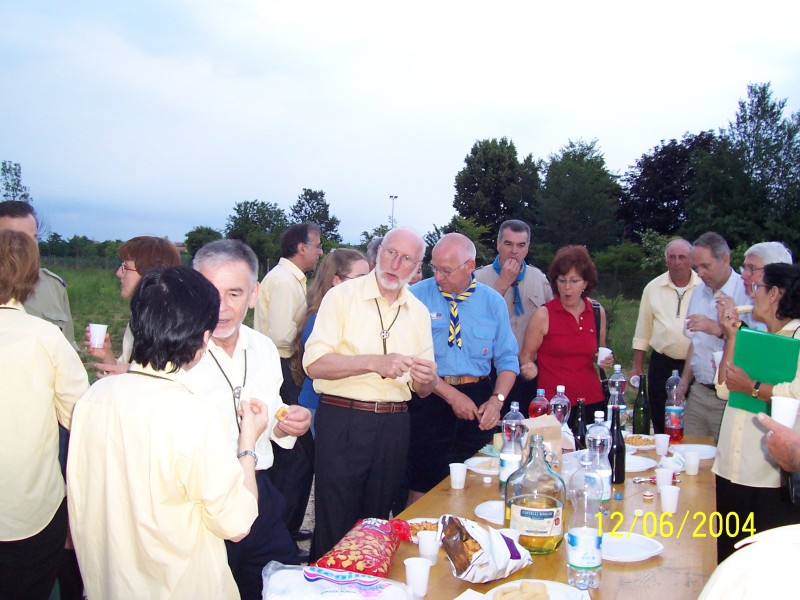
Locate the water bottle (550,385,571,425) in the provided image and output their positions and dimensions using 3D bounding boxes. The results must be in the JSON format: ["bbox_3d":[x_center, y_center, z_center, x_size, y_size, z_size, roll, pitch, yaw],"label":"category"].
[{"bbox_3d":[0.640,0.501,3.404,0.088,0.325,0.088,0,3,0],"label":"water bottle"}]

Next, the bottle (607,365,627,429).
[{"bbox_3d":[1.072,0.493,4.234,0.088,0.335,0.088,1,2,0],"label":"bottle"}]

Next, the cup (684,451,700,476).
[{"bbox_3d":[1.132,0.633,3.305,0.064,0.083,0.064,1,3,19],"label":"cup"}]

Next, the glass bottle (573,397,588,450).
[{"bbox_3d":[0.722,0.538,3.425,0.073,0.287,0.073,1,2,0],"label":"glass bottle"}]

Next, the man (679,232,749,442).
[{"bbox_3d":[1.604,0.537,4.389,0.540,1.770,0.420,3,3,38],"label":"man"}]

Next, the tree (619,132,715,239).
[{"bbox_3d":[14.546,-4.376,45.840,6.000,9.300,6.000,1,2,0],"label":"tree"}]

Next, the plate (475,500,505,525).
[{"bbox_3d":[0.366,0.690,2.756,0.250,0.020,0.250,0,3,0],"label":"plate"}]

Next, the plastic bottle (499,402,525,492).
[{"bbox_3d":[0.396,0.522,2.980,0.089,0.330,0.089,0,3,0],"label":"plastic bottle"}]

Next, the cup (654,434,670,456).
[{"bbox_3d":[1.110,0.611,3.610,0.067,0.081,0.067,0,3,0],"label":"cup"}]

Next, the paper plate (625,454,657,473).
[{"bbox_3d":[0.897,0.654,3.386,0.250,0.020,0.250,0,3,0],"label":"paper plate"}]

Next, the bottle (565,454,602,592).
[{"bbox_3d":[0.471,0.561,2.169,0.089,0.328,0.089,1,3,12],"label":"bottle"}]

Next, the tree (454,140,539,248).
[{"bbox_3d":[4.495,-4.152,39.829,4.200,7.000,4.200,0,3,0],"label":"tree"}]

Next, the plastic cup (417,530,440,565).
[{"bbox_3d":[0.076,0.676,2.327,0.065,0.084,0.065,0,3,2],"label":"plastic cup"}]

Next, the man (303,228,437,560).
[{"bbox_3d":[-0.112,0.570,3.368,0.540,1.700,0.420,-1,3,-20],"label":"man"}]

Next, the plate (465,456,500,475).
[{"bbox_3d":[0.375,0.656,3.359,0.250,0.020,0.250,0,3,0],"label":"plate"}]

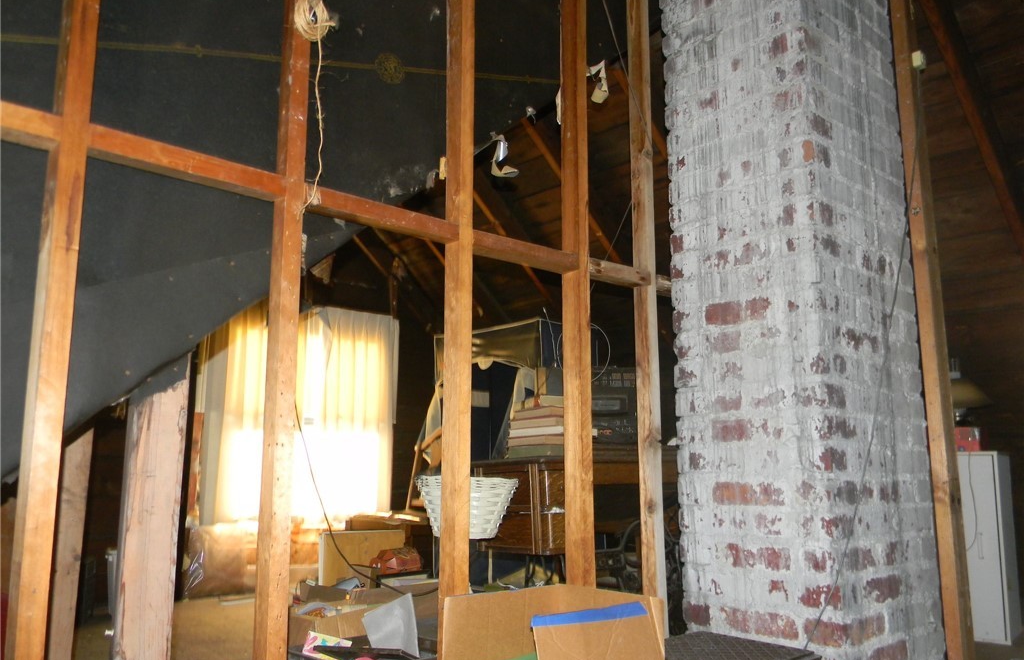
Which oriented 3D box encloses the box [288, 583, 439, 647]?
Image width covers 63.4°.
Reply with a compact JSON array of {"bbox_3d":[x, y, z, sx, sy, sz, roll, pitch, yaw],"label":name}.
[{"bbox_3d":[-0.486,0.938,2.378,0.280,0.340,0.460,-7,-12,35],"label":"box"}]

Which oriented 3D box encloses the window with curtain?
[{"bbox_3d":[-1.228,0.485,5.047,1.294,1.308,0.130,9,-13,-41],"label":"window with curtain"}]

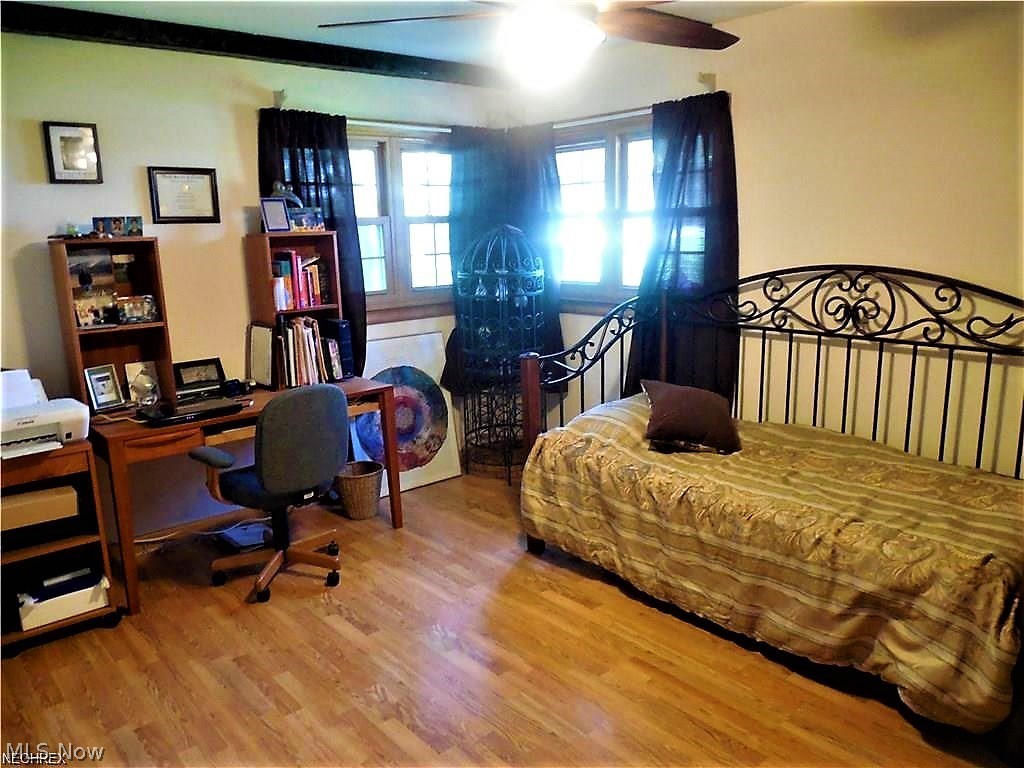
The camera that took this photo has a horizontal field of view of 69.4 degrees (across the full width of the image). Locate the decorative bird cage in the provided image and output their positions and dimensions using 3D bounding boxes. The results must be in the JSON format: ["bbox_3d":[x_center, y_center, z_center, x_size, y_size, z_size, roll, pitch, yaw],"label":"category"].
[{"bbox_3d":[-0.065,-0.188,4.478,0.494,1.520,0.494,-1,12,0],"label":"decorative bird cage"}]

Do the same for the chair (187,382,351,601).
[{"bbox_3d":[-1.052,0.417,3.280,0.623,0.897,0.593,10,17,43],"label":"chair"}]

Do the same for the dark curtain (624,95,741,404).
[{"bbox_3d":[0.848,-0.627,3.811,0.114,1.608,0.745,-11,16,-38],"label":"dark curtain"}]

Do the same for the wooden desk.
[{"bbox_3d":[-1.275,0.432,3.598,1.297,0.745,0.654,-11,16,-38],"label":"wooden desk"}]

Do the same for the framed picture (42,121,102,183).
[{"bbox_3d":[-1.914,-1.007,3.230,0.204,0.254,0.023,-11,16,-38],"label":"framed picture"}]

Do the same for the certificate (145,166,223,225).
[{"bbox_3d":[-1.562,-0.903,3.545,0.305,0.255,0.023,-11,16,-38],"label":"certificate"}]

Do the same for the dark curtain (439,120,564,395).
[{"bbox_3d":[-0.061,-0.765,4.575,0.760,1.619,0.410,0,12,6],"label":"dark curtain"}]

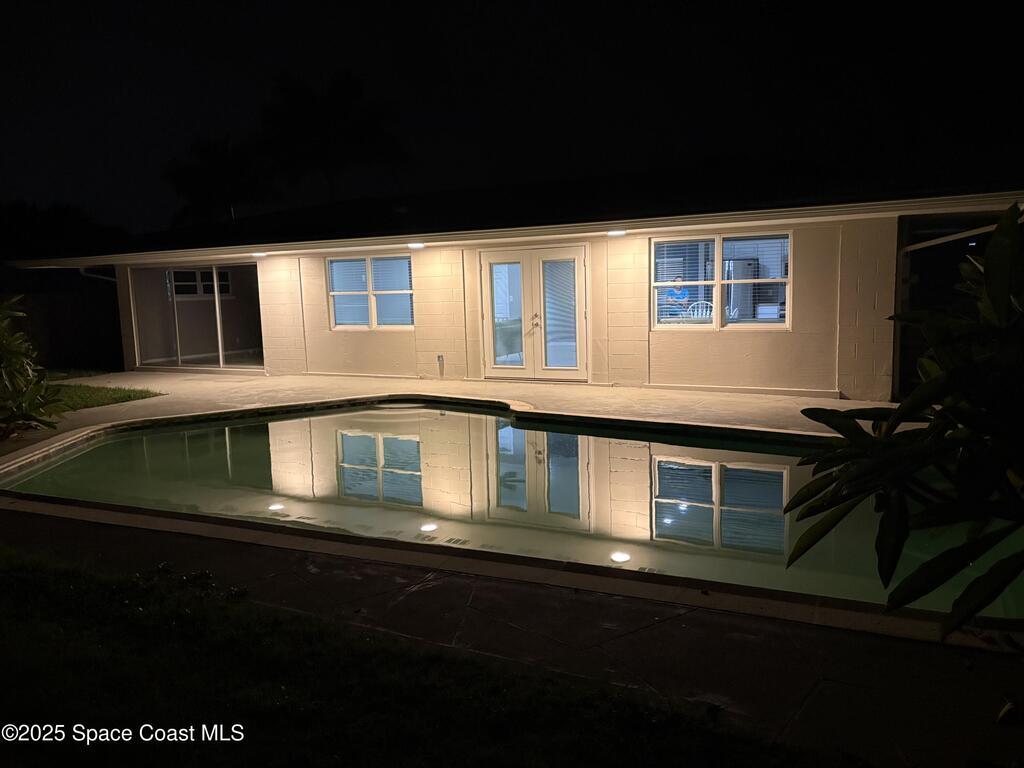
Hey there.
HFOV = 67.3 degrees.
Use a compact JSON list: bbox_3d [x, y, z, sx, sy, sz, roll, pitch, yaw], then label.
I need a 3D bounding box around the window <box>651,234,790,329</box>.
[{"bbox_3d":[2.793,-1.356,10.413,1.910,1.310,0.100,2,8,29],"label":"window"}]

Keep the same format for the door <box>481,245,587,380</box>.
[{"bbox_3d":[0.324,-1.063,11.810,1.910,2.070,0.120,2,8,29],"label":"door"}]

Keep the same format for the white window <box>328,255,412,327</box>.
[{"bbox_3d":[-2.469,-1.558,13.277,1.870,1.290,0.100,2,8,29],"label":"white window"}]

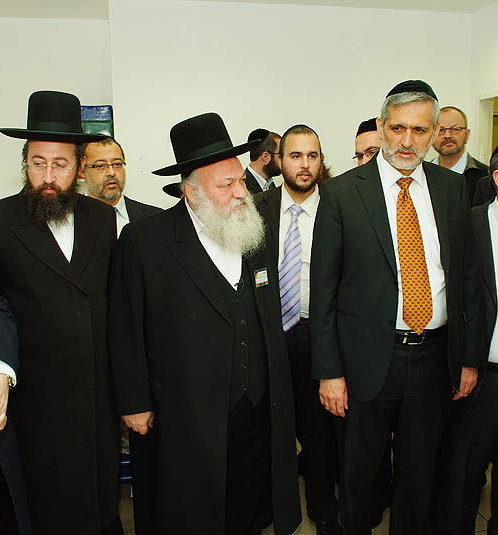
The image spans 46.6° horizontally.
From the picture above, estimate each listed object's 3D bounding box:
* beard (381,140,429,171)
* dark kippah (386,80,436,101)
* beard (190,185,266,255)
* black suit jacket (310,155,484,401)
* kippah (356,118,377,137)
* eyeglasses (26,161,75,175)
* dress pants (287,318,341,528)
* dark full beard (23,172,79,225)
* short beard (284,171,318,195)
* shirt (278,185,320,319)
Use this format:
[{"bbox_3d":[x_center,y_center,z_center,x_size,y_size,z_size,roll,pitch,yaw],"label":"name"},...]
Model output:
[{"bbox_3d":[0.452,-0.325,1.680,0.135,0.095,0.100,1,6,15],"label":"beard"},{"bbox_3d":[0.498,-0.533,1.760,0.160,0.070,0.160,5,3,18],"label":"dark kippah"},{"bbox_3d":[-0.065,-0.139,1.750,0.170,0.215,0.175,13,15,42],"label":"beard"},{"bbox_3d":[0.445,0.018,1.770,0.520,0.740,0.300,0,6,2],"label":"black suit jacket"},{"bbox_3d":[0.481,-0.529,2.200,0.165,0.075,0.165,4,8,40],"label":"kippah"},{"bbox_3d":[-0.584,-0.295,1.700,0.140,0.045,0.140,0,15,-16],"label":"eyeglasses"},{"bbox_3d":[0.237,0.644,2.431,0.390,0.950,0.270,0,7,4],"label":"dress pants"},{"bbox_3d":[-0.564,-0.198,1.660,0.155,0.150,0.120,-3,7,-22],"label":"dark full beard"},{"bbox_3d":[0.201,-0.328,2.230,0.135,0.100,0.110,-2,10,-8],"label":"short beard"},{"bbox_3d":[0.209,-0.054,2.302,0.420,0.570,0.250,0,7,6],"label":"shirt"}]

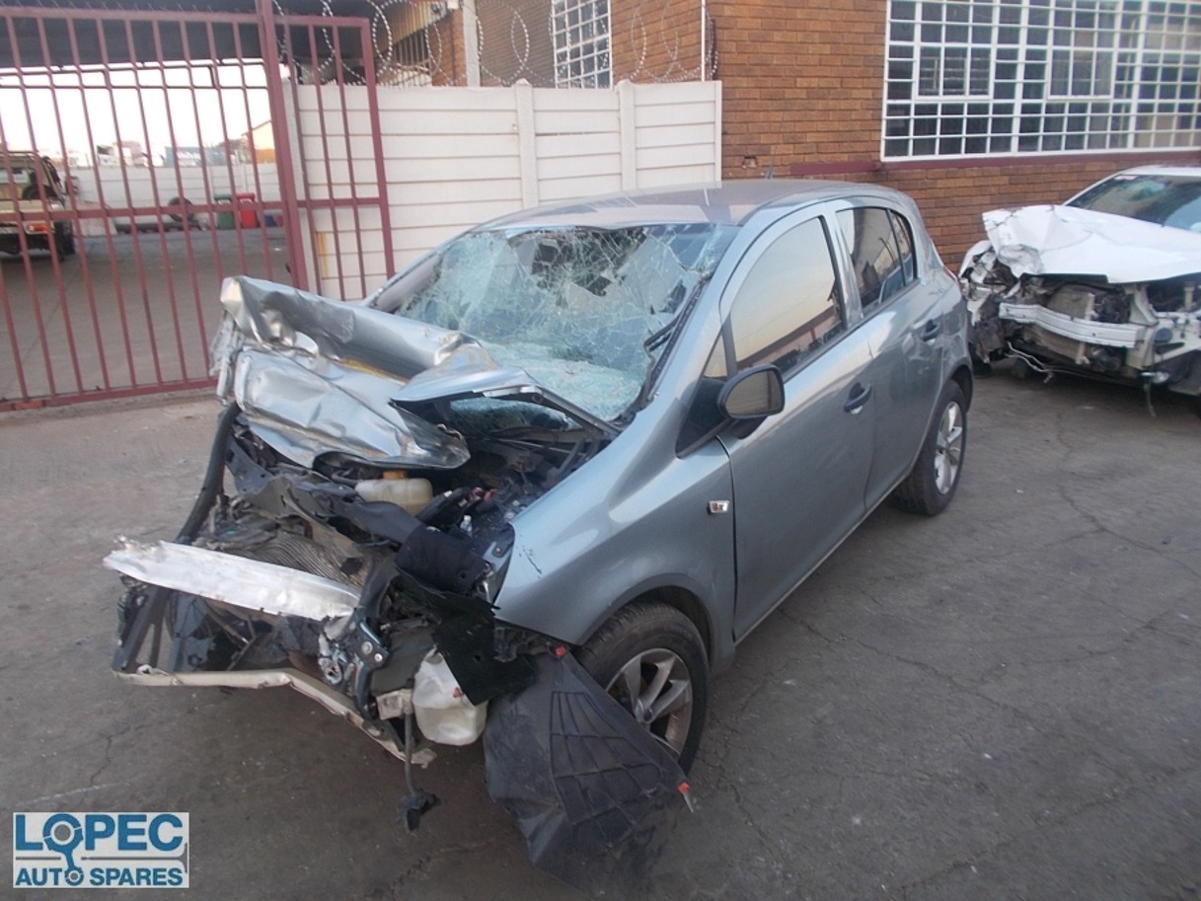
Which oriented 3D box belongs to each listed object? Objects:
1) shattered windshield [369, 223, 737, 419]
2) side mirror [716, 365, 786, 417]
[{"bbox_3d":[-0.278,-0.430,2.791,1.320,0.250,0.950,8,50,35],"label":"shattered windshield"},{"bbox_3d":[0.382,-0.151,2.299,0.180,0.135,0.085,-8,17,-16],"label":"side mirror"}]

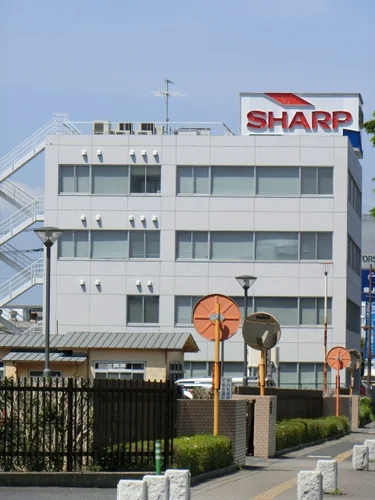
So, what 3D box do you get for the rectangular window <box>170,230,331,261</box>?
[{"bbox_3d":[3.655,-0.206,174.664,8.644,1.623,0.150,0,-2,5],"label":"rectangular window"}]

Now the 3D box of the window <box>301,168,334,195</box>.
[{"bbox_3d":[7.332,-3.889,179.646,1.849,1.626,0.150,0,-3,5],"label":"window"}]

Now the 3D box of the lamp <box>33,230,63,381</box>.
[{"bbox_3d":[-2.888,1.960,65.700,0.610,4.845,0.610,0,-3,5],"label":"lamp"}]

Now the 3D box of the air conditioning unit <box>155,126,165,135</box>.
[{"bbox_3d":[-1.572,-6.633,178.372,0.507,0.600,0.380,0,-2,5],"label":"air conditioning unit"}]

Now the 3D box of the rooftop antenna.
[{"bbox_3d":[-1.087,-8.190,182.544,1.900,3.300,1.600,0,-3,17],"label":"rooftop antenna"}]

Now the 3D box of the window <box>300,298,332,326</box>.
[{"bbox_3d":[7.073,3.358,174.235,1.755,1.508,0.150,0,-2,5],"label":"window"}]

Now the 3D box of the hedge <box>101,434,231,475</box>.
[{"bbox_3d":[-0.150,3.842,59.800,1.350,0.600,12.800,0,-3,5],"label":"hedge"}]

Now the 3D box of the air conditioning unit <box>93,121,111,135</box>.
[{"bbox_3d":[-4.880,-6.932,182.015,0.956,0.850,0.380,0,-3,5],"label":"air conditioning unit"}]

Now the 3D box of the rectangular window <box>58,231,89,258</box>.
[{"bbox_3d":[-6.454,-0.279,180.707,1.764,1.622,0.150,0,-3,5],"label":"rectangular window"}]

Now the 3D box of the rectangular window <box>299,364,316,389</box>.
[{"bbox_3d":[6.705,7.059,177.114,0.948,1.543,0.150,0,-3,5],"label":"rectangular window"}]

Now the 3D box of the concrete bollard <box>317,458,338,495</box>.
[{"bbox_3d":[2.110,3.417,47.929,0.285,0.490,0.280,0,-2,6],"label":"concrete bollard"}]

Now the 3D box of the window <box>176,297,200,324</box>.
[{"bbox_3d":[0.280,3.389,177.865,1.911,1.596,0.150,0,-3,5],"label":"window"}]

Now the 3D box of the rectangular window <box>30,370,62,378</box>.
[{"bbox_3d":[-4.703,4.378,106.000,1.080,0.650,0.120,0,-3,5],"label":"rectangular window"}]

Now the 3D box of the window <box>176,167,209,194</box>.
[{"bbox_3d":[0.328,-3.906,178.197,1.841,1.613,0.150,0,-3,5],"label":"window"}]

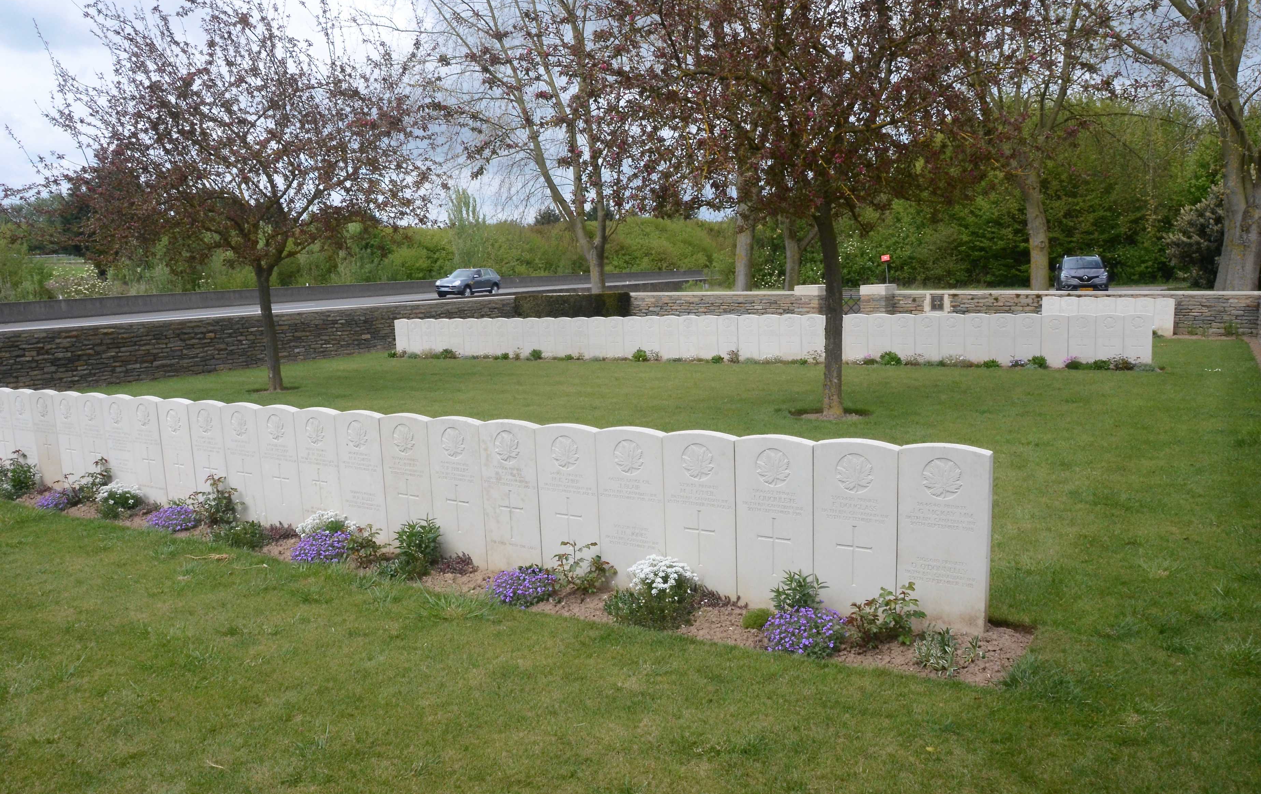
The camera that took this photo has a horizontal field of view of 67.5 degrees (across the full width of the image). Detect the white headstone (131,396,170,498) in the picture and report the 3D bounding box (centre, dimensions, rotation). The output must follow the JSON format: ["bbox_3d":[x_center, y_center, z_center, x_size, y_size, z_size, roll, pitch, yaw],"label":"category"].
[{"bbox_3d":[-3.522,0.402,6.959,0.381,0.810,0.078,3,10,31],"label":"white headstone"}]

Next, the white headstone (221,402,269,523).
[{"bbox_3d":[-2.559,0.432,6.313,0.380,0.800,0.076,3,10,31],"label":"white headstone"}]

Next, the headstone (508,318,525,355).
[{"bbox_3d":[-2.250,-1.186,18.934,0.381,0.825,0.078,3,10,30],"label":"headstone"}]

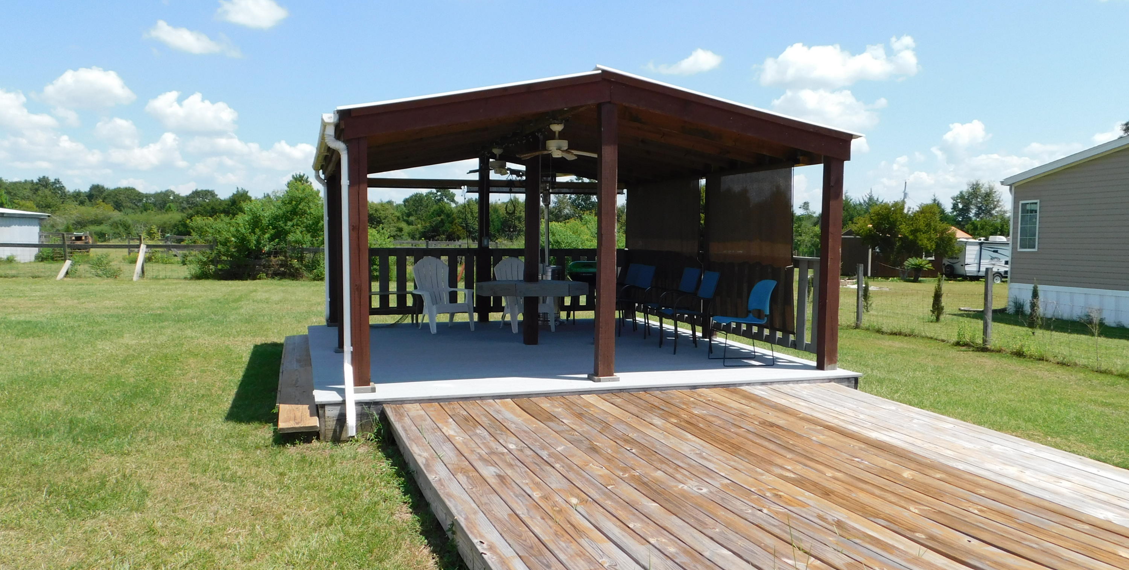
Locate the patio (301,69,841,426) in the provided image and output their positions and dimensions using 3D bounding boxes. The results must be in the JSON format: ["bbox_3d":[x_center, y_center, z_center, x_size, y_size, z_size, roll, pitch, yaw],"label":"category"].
[{"bbox_3d":[-0.304,-0.523,9.428,5.019,2.991,5.546,0,3,-18],"label":"patio"}]

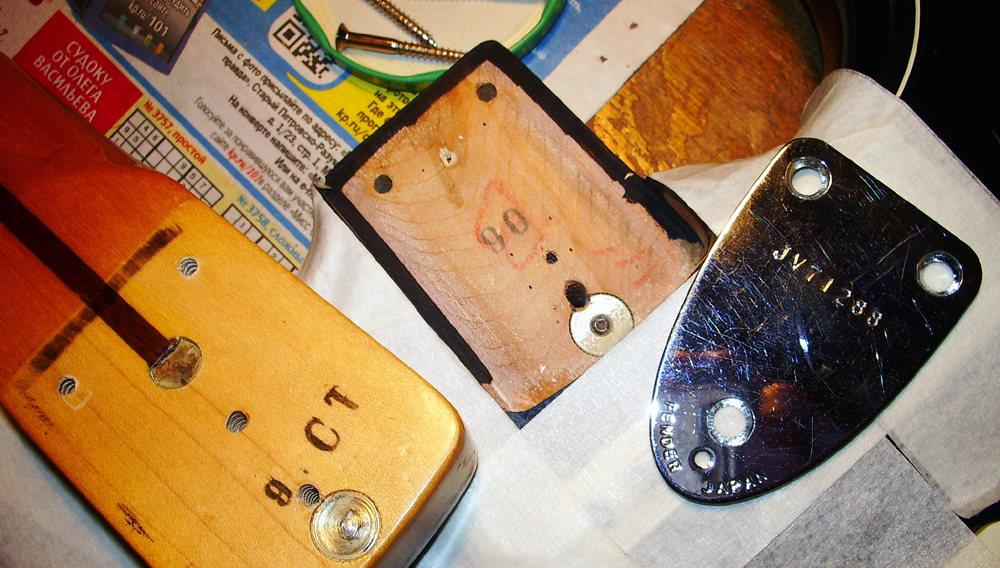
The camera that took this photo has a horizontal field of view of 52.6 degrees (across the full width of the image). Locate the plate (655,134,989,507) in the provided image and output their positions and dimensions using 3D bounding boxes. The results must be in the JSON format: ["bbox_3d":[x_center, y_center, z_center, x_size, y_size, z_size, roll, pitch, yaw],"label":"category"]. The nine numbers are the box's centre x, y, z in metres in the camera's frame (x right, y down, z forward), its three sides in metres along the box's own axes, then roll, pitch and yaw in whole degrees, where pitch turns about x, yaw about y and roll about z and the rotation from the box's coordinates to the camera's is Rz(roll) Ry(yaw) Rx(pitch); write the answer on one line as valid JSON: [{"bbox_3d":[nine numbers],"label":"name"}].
[{"bbox_3d":[0.061,0.012,0.218,0.053,0.003,0.081,39,84,11],"label":"plate"}]

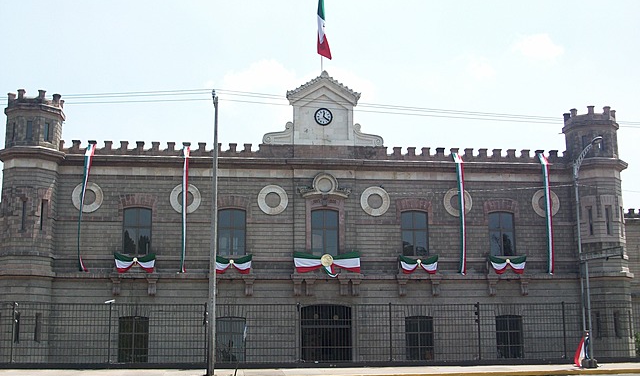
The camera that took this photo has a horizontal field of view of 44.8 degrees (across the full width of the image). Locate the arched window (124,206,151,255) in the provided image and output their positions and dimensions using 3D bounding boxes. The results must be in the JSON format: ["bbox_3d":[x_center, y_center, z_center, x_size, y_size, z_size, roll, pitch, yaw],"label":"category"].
[{"bbox_3d":[-10.378,2.577,44.096,1.577,2.994,0.350,1,-11,-7],"label":"arched window"}]

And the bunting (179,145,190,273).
[{"bbox_3d":[-7.623,1.120,43.847,0.420,7.276,0.300,1,-10,-7],"label":"bunting"}]

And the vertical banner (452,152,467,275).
[{"bbox_3d":[8.301,1.498,46.280,0.552,7.299,0.450,1,-11,-7],"label":"vertical banner"}]

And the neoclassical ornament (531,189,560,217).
[{"bbox_3d":[12.949,0.876,44.451,1.630,1.630,0.200,1,-11,-7],"label":"neoclassical ornament"}]

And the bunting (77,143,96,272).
[{"bbox_3d":[-12.124,1.016,40.595,0.959,6.833,0.600,1,-11,-7],"label":"bunting"}]

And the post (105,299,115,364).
[{"bbox_3d":[-10.156,6.924,37.403,0.471,3.079,0.400,1,-11,-7],"label":"post"}]

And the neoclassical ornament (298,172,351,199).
[{"bbox_3d":[0.224,-0.082,42.435,2.848,1.357,0.450,1,-11,-7],"label":"neoclassical ornament"}]

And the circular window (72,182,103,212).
[{"bbox_3d":[-12.349,0.522,41.350,1.630,1.630,0.200,1,-11,-7],"label":"circular window"}]

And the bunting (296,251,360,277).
[{"bbox_3d":[0.422,4.286,43.670,3.741,1.544,0.300,1,-10,-7],"label":"bunting"}]

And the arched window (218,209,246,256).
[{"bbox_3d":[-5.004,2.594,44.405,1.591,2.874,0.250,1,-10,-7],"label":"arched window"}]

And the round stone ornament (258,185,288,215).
[{"bbox_3d":[-2.559,0.647,42.552,1.630,1.630,0.200,1,-11,-7],"label":"round stone ornament"}]

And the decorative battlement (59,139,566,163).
[{"bbox_3d":[0.105,-1.887,42.895,27.892,0.781,0.500,1,-11,-7],"label":"decorative battlement"}]

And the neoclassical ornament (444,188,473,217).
[{"bbox_3d":[7.699,0.837,43.347,1.649,1.611,0.200,1,-11,-7],"label":"neoclassical ornament"}]

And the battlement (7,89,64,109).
[{"bbox_3d":[-16.357,-4.638,44.605,3.217,1.096,3.217,1,-11,-7],"label":"battlement"}]

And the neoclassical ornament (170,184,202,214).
[{"bbox_3d":[-7.305,0.631,42.528,1.660,1.630,0.200,1,-10,-7],"label":"neoclassical ornament"}]

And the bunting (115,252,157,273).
[{"bbox_3d":[-9.528,3.873,40.122,2.095,1.056,0.250,1,-11,-7],"label":"bunting"}]

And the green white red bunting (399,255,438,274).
[{"bbox_3d":[5.318,4.143,41.814,2.112,1.046,0.250,1,-11,-7],"label":"green white red bunting"}]

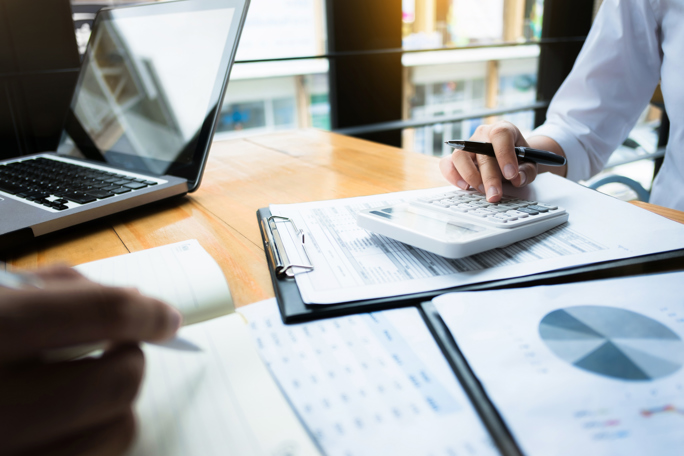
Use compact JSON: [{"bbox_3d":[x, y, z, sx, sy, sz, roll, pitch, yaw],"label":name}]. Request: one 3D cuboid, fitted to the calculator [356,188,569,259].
[{"bbox_3d":[0.099,-0.009,0.420,0.143,0.022,0.103,-12,21,-36],"label":"calculator"}]

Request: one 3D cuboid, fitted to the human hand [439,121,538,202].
[{"bbox_3d":[0.140,-0.067,0.478,0.078,0.070,0.110,13,25,38],"label":"human hand"}]

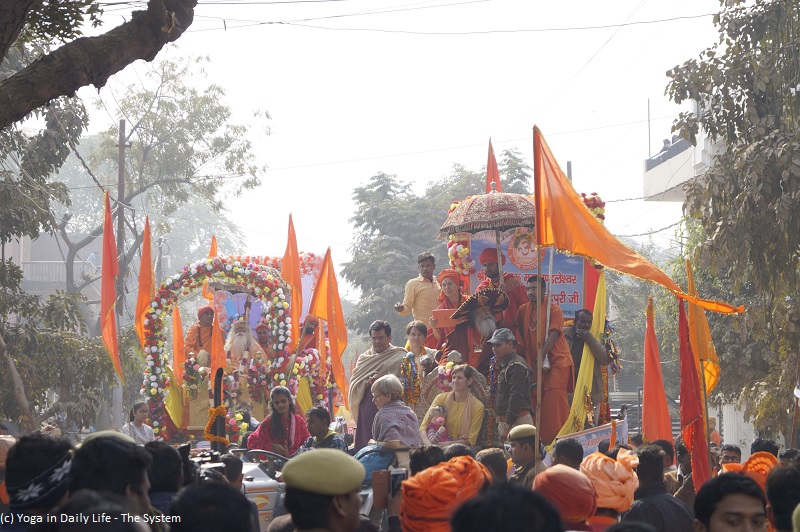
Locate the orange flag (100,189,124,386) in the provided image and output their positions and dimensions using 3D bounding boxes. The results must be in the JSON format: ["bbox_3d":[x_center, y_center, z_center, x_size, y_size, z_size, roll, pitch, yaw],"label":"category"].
[{"bbox_3d":[-2.842,0.213,18.000,0.250,1.880,0.200,0,-4,0],"label":"orange flag"}]

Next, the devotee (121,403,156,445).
[{"bbox_3d":[-2.700,2.032,18.742,0.440,1.250,0.500,3,-6,-30],"label":"devotee"}]

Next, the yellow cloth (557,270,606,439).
[{"bbox_3d":[1.595,0.786,16.000,0.430,1.460,0.280,0,-4,0],"label":"yellow cloth"}]

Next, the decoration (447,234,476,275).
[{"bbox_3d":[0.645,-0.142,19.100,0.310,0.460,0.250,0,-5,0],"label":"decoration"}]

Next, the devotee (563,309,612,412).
[{"bbox_3d":[1.854,1.218,18.100,0.580,1.600,0.420,-2,-5,24],"label":"devotee"}]

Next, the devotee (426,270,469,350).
[{"bbox_3d":[0.425,0.795,16.241,0.500,1.550,0.400,-1,-4,11],"label":"devotee"}]

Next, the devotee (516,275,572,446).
[{"bbox_3d":[1.379,0.913,17.500,0.580,1.660,0.450,-2,-5,21],"label":"devotee"}]

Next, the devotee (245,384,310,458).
[{"bbox_3d":[-0.980,1.459,14.800,0.540,0.980,0.600,-1,-5,9],"label":"devotee"}]

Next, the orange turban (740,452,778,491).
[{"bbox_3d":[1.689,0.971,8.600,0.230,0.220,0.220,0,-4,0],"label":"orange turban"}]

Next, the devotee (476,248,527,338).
[{"bbox_3d":[0.940,0.726,16.617,0.520,1.780,0.360,-2,-6,23],"label":"devotee"}]

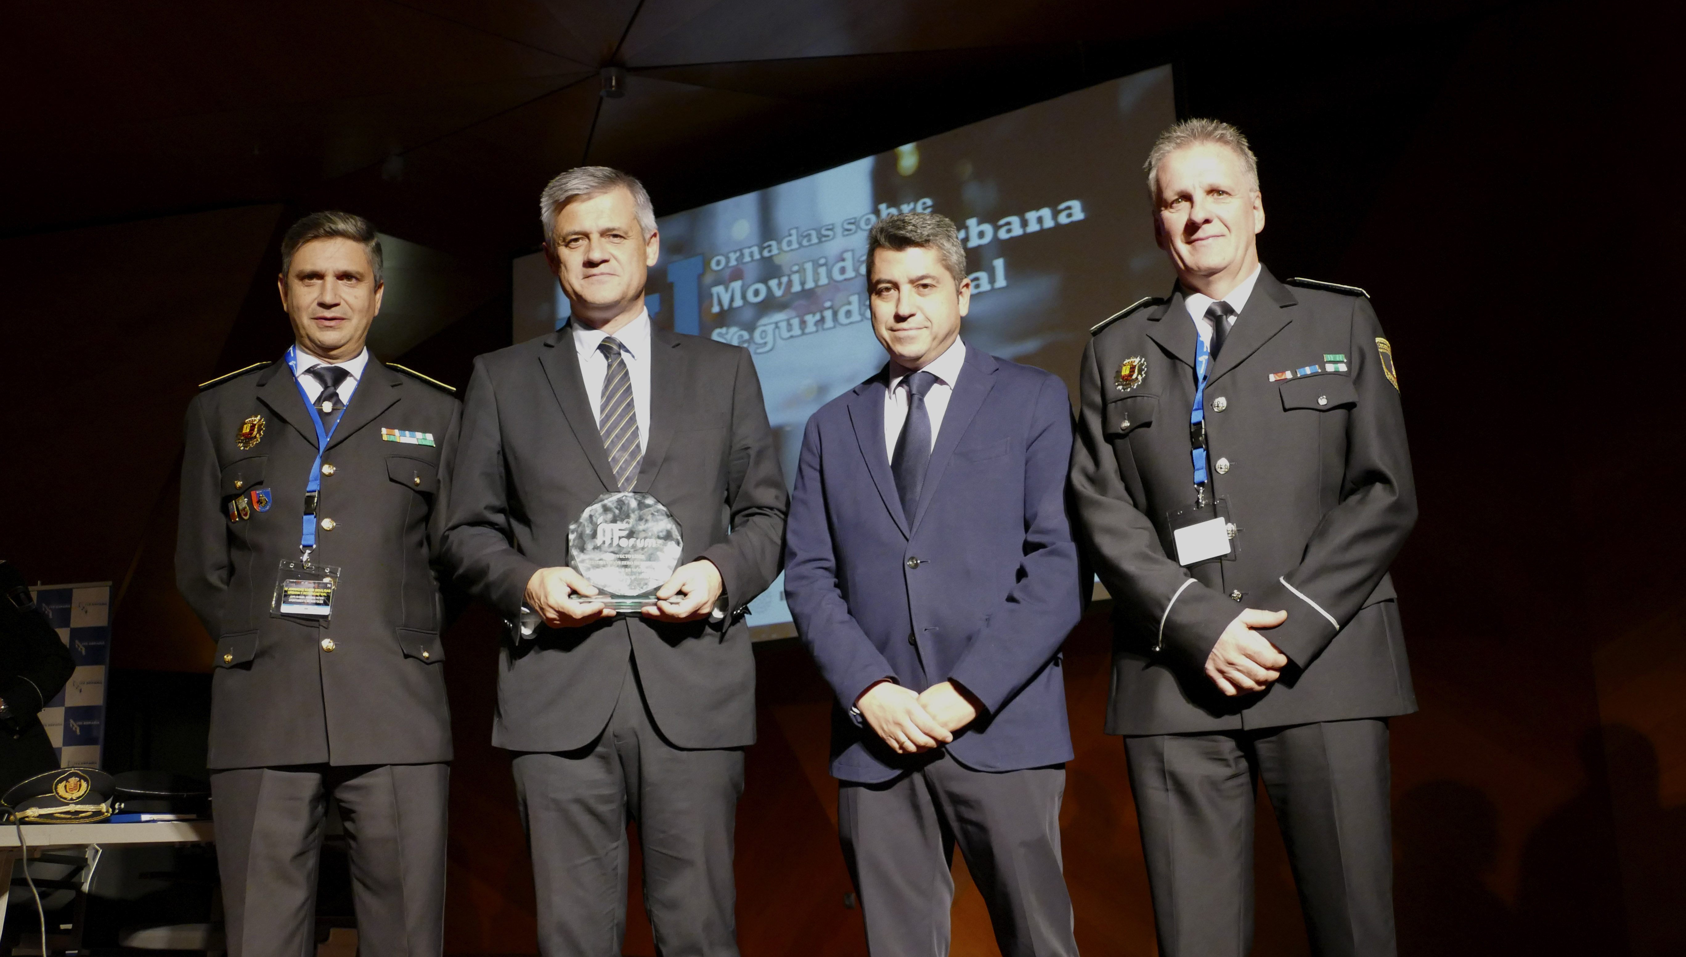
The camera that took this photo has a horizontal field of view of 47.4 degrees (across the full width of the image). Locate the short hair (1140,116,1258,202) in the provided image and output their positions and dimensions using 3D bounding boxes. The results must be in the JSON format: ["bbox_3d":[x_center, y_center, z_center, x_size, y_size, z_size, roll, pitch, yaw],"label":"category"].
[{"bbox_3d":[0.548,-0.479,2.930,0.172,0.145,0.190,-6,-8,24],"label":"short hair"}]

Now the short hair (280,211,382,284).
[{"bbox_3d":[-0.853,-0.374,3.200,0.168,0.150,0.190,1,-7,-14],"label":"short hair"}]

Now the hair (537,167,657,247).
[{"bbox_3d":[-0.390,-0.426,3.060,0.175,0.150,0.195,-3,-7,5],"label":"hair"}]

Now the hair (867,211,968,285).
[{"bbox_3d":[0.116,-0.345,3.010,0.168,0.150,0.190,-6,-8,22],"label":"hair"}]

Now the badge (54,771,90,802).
[{"bbox_3d":[-1.587,0.634,3.950,0.074,0.065,0.018,5,-13,-33],"label":"badge"}]

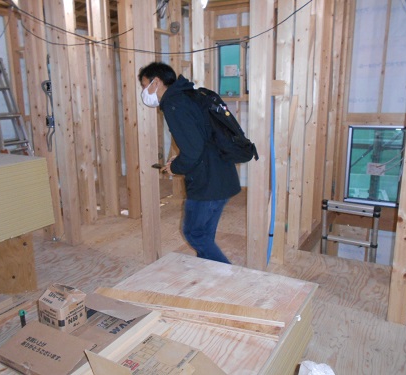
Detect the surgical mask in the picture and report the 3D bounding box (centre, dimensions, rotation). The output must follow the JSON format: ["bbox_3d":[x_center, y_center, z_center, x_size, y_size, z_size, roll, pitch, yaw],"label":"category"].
[{"bbox_3d":[-0.308,-0.561,2.265,0.100,0.135,0.135,-17,6,15],"label":"surgical mask"}]

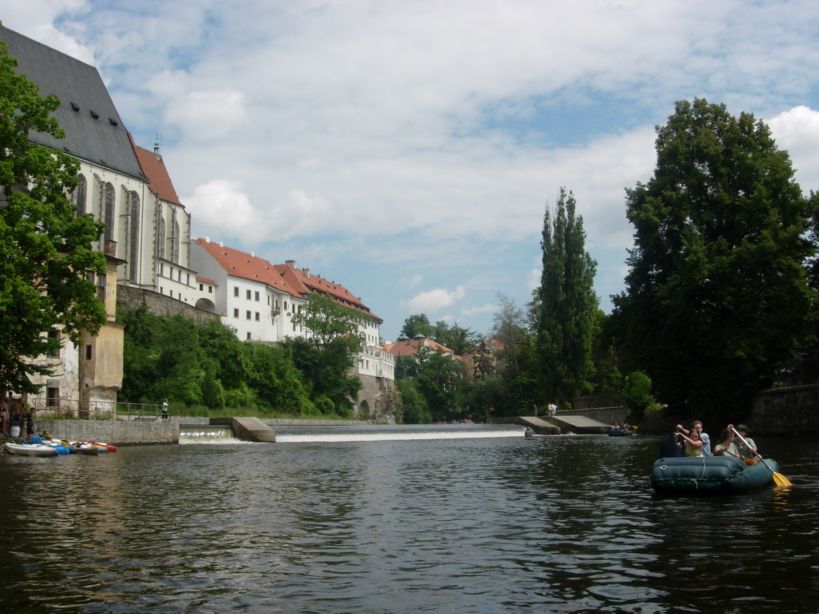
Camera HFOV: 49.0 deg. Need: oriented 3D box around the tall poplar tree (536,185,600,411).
[{"bbox_3d":[20.741,-1.247,118.000,7.800,28.600,7.500,0,-7,0],"label":"tall poplar tree"}]

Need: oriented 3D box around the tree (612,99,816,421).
[{"bbox_3d":[28.502,-4.439,84.000,18.500,30.000,17.500,0,-7,0],"label":"tree"}]

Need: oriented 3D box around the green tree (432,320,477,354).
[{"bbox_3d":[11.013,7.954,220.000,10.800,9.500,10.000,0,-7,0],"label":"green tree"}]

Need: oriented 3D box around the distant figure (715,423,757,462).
[{"bbox_3d":[5.984,2.542,16.500,0.700,0.850,0.750,-2,-8,10],"label":"distant figure"}]

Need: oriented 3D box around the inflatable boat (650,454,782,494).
[{"bbox_3d":[5.704,3.112,16.700,1.850,0.620,3.800,-4,-8,29],"label":"inflatable boat"}]

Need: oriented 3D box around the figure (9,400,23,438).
[{"bbox_3d":[-17.533,5.006,40.000,0.600,1.740,0.450,4,-9,-30],"label":"figure"}]

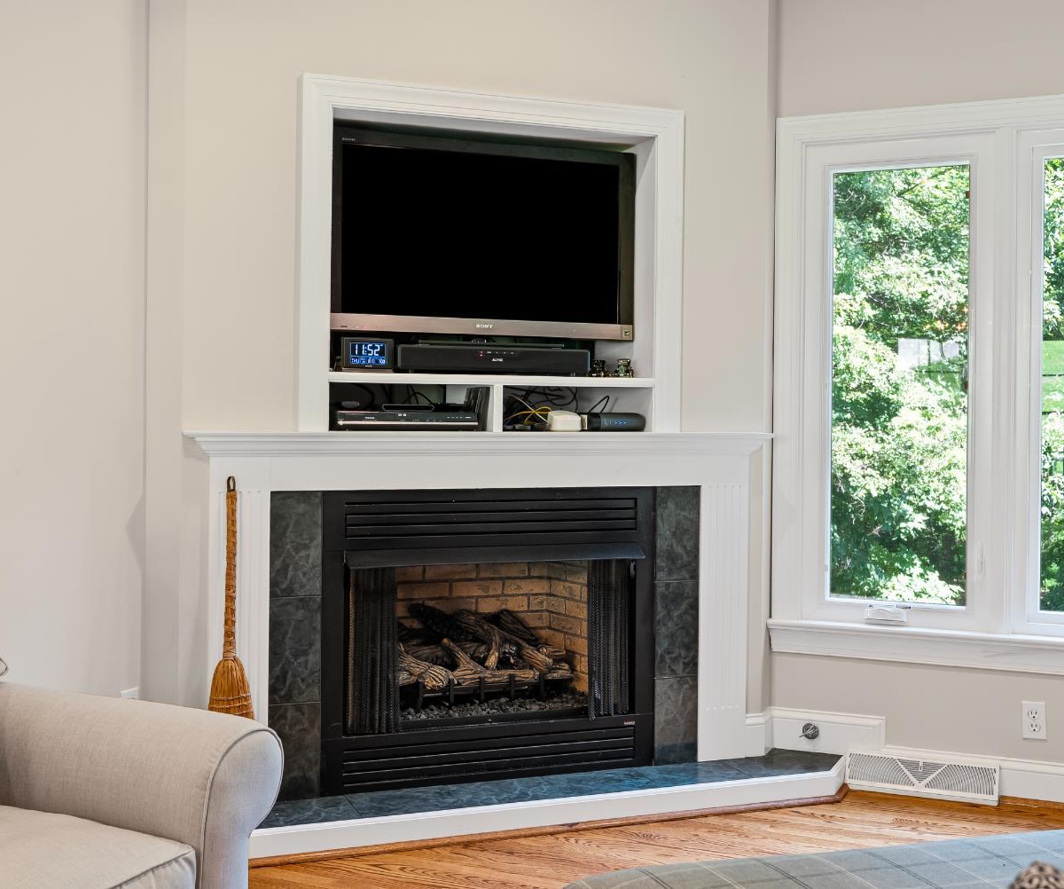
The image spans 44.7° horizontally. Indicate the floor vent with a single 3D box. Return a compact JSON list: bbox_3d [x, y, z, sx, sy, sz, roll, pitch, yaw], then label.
[{"bbox_3d":[1.235,1.047,4.087,0.455,0.112,0.067,1,1,24],"label":"floor vent"}]

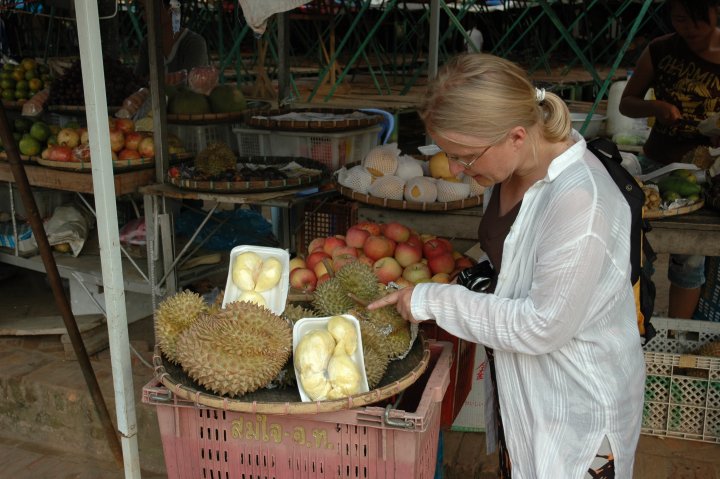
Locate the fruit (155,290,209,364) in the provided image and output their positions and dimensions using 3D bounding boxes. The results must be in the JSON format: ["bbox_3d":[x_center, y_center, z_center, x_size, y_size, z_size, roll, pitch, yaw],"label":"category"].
[{"bbox_3d":[-0.385,0.195,1.755,0.140,0.165,0.180,3,15,11],"label":"fruit"}]

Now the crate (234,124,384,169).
[{"bbox_3d":[-0.261,-0.439,3.843,0.560,0.190,0.400,8,16,27],"label":"crate"}]

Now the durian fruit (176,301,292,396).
[{"bbox_3d":[-0.259,0.223,1.650,0.235,0.180,0.190,-1,15,-6],"label":"durian fruit"}]

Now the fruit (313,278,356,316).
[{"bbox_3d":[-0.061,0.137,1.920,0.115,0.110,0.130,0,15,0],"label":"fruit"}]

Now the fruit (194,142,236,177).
[{"bbox_3d":[-0.582,-0.318,3.220,0.170,0.145,0.170,0,15,0],"label":"fruit"}]

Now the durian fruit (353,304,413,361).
[{"bbox_3d":[0.050,0.204,1.790,0.150,0.130,0.160,0,15,0],"label":"durian fruit"}]

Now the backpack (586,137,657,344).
[{"bbox_3d":[0.522,0.004,1.720,0.160,0.430,0.280,-13,17,-11],"label":"backpack"}]

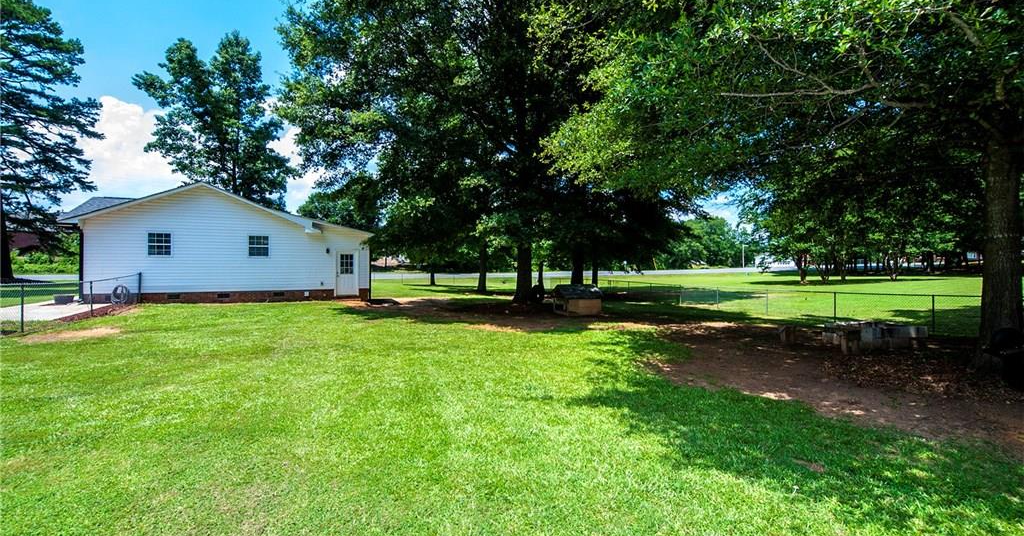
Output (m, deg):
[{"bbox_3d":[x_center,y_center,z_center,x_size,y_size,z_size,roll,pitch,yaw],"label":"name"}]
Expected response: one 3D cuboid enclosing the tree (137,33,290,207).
[{"bbox_3d":[-23.700,-8.800,33.000,11.000,20.200,11.000,0,0,-35],"label":"tree"}]

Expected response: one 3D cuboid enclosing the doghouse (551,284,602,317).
[{"bbox_3d":[2.370,1.160,15.100,1.450,1.030,1.300,0,0,-18],"label":"doghouse"}]

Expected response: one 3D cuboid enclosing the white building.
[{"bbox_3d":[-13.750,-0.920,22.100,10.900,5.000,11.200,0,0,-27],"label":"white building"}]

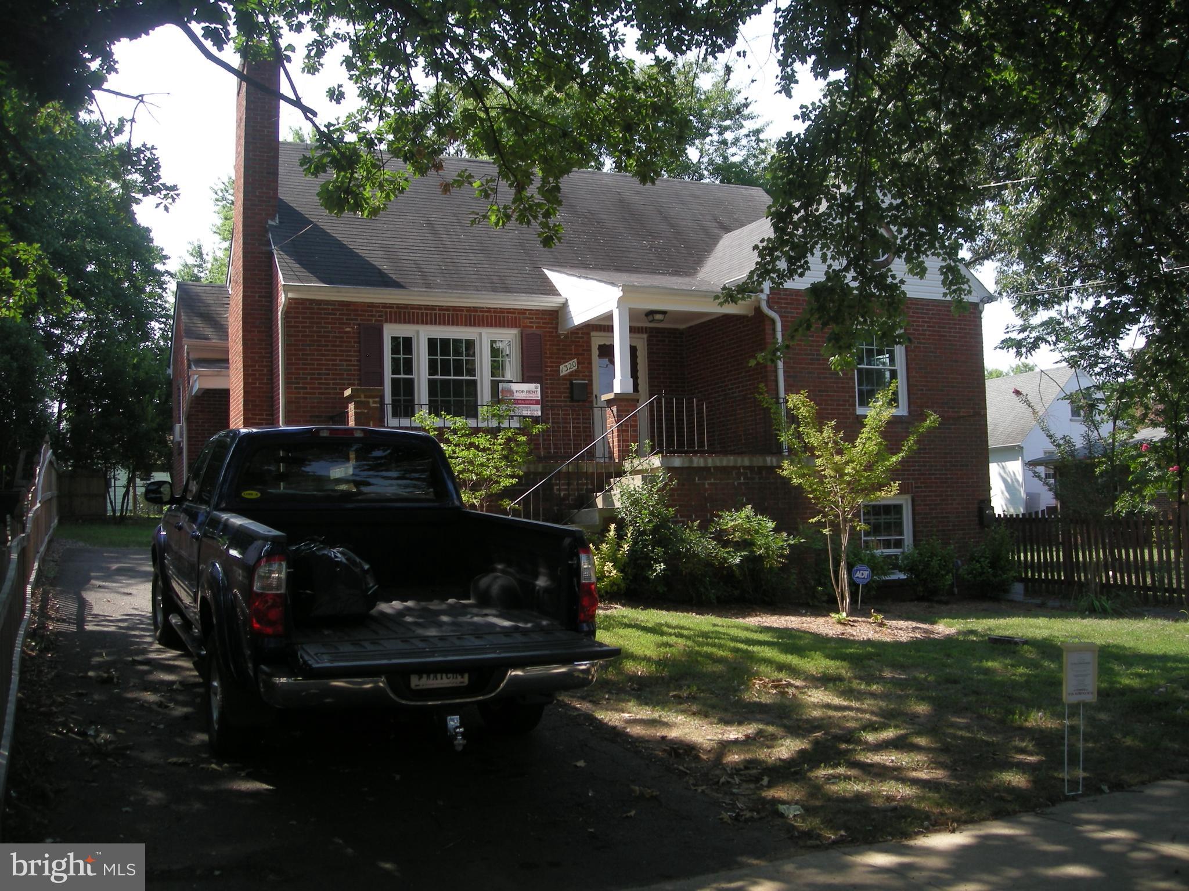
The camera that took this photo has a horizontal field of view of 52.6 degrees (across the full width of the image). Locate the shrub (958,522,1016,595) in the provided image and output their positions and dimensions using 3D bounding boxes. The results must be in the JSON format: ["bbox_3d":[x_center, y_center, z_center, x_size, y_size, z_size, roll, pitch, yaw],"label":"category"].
[{"bbox_3d":[6.145,1.794,18.800,0.860,1.140,0.820,0,-4,-23],"label":"shrub"}]

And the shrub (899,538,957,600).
[{"bbox_3d":[5.056,1.877,18.200,0.860,0.930,0.820,0,-4,-23],"label":"shrub"}]

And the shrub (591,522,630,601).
[{"bbox_3d":[0.188,1.337,13.900,0.500,0.880,0.500,-2,-4,0],"label":"shrub"}]

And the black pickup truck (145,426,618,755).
[{"bbox_3d":[-1.955,0.809,8.640,2.100,1.900,6.200,2,0,-25],"label":"black pickup truck"}]

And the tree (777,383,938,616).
[{"bbox_3d":[3.242,0.675,14.800,1.950,2.820,1.850,0,-4,-23],"label":"tree"}]

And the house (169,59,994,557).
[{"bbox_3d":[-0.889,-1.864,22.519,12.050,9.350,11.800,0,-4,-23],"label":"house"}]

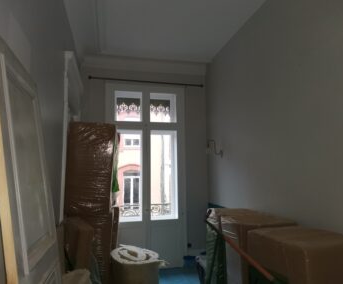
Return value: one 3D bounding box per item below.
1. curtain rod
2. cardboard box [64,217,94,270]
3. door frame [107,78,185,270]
[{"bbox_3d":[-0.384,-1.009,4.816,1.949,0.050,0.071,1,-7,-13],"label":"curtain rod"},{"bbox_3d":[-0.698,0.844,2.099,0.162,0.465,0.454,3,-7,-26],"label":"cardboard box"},{"bbox_3d":[-0.422,0.543,4.743,1.353,3.030,0.131,1,-7,-13],"label":"door frame"}]

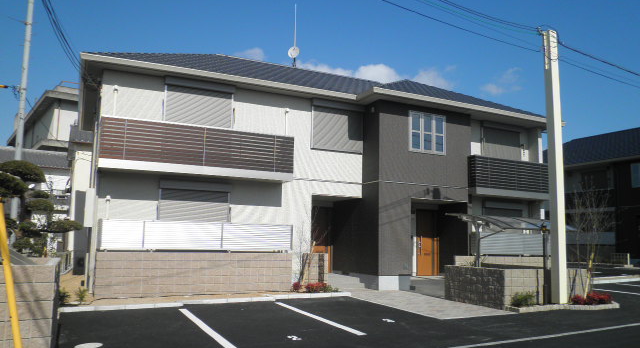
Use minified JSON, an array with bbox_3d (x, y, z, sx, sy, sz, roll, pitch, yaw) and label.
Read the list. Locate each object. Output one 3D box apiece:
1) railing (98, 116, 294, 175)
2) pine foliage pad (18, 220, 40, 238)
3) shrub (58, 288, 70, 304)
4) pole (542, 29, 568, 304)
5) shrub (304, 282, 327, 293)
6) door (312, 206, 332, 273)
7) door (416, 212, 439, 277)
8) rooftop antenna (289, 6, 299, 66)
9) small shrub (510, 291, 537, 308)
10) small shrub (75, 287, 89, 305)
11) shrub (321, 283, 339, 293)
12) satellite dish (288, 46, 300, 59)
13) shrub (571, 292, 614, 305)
[{"bbox_3d":[-3.017,-0.712,12.696,5.050,1.060,0.100,5,-8,-26],"label":"railing"},{"bbox_3d":[-7.247,1.385,12.000,0.480,0.420,0.460,4,-8,-24],"label":"pine foliage pad"},{"bbox_3d":[-5.631,2.689,10.552,0.310,0.340,0.310,5,-8,-26],"label":"shrub"},{"bbox_3d":[5.929,-0.267,12.132,0.260,6.930,0.240,5,-8,-26],"label":"pole"},{"bbox_3d":[-0.108,3.021,12.795,0.460,0.230,0.360,5,-8,-26],"label":"shrub"},{"bbox_3d":[-0.004,2.323,16.917,0.950,2.320,0.080,5,-8,-26],"label":"door"},{"bbox_3d":[3.850,2.471,17.223,0.970,2.330,0.080,5,-8,-26],"label":"door"},{"bbox_3d":[-1.044,-5.684,19.725,0.470,2.693,0.450,-1,-7,15],"label":"rooftop antenna"},{"bbox_3d":[4.670,2.882,11.036,0.400,0.360,0.360,5,-8,-26],"label":"small shrub"},{"bbox_3d":[-5.298,2.697,10.679,0.270,0.360,0.270,5,-8,-26],"label":"small shrub"},{"bbox_3d":[0.268,3.203,13.567,0.440,0.280,0.380,5,-8,-26],"label":"shrub"},{"bbox_3d":[-1.021,-4.826,19.095,0.460,0.470,0.300,0,-7,12],"label":"satellite dish"},{"bbox_3d":[6.659,3.076,11.820,0.970,0.250,0.400,5,-8,-26],"label":"shrub"}]

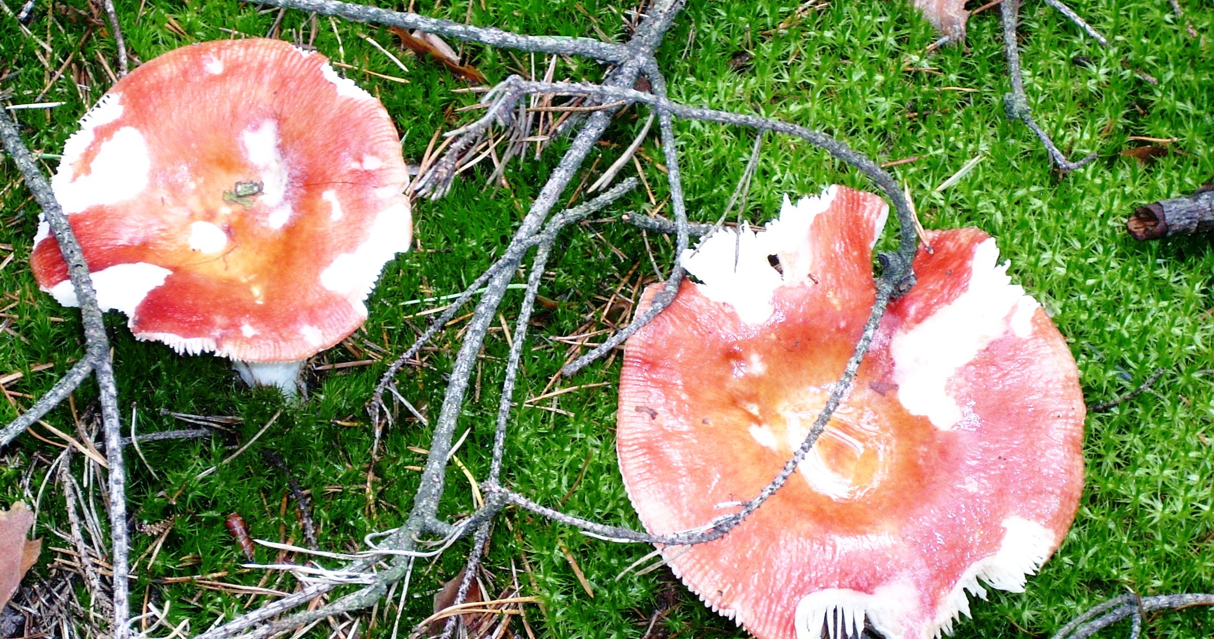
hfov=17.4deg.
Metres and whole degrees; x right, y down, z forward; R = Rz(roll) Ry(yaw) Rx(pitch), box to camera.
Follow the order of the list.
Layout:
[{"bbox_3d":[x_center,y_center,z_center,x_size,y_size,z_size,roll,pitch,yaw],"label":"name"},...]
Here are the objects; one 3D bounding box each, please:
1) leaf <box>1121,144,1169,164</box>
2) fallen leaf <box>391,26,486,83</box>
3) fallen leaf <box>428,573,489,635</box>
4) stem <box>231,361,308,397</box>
[{"bbox_3d":[0.150,-0.046,1.098,0.013,0.004,0.007,-11,57,-7],"label":"leaf"},{"bbox_3d":[-0.048,-0.075,1.116,0.032,0.009,0.009,38,64,22],"label":"fallen leaf"},{"bbox_3d":[-0.038,0.073,1.017,0.013,0.007,0.019,6,56,4],"label":"fallen leaf"},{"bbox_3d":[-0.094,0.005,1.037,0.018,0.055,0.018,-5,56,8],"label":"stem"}]

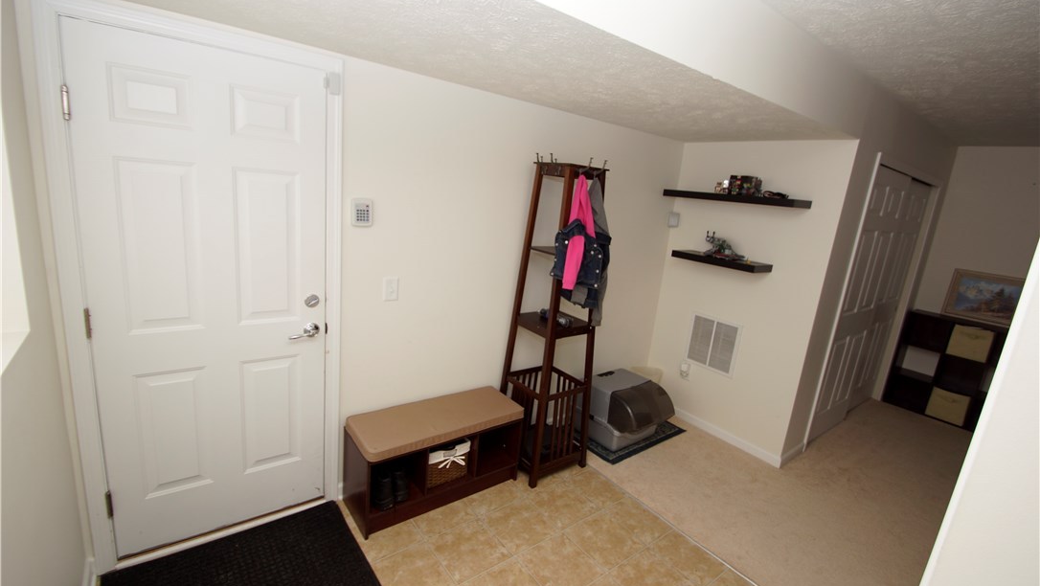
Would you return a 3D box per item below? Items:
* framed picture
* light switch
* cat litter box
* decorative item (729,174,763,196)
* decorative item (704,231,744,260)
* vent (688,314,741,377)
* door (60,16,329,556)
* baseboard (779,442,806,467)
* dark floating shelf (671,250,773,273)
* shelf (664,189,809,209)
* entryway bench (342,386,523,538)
[{"bbox_3d":[4.274,0.051,3.931,0.035,0.430,0.560,1,12,-38],"label":"framed picture"},{"bbox_3d":[-0.659,-0.020,2.207,0.077,0.123,0.010,-4,15,-37],"label":"light switch"},{"bbox_3d":[0.782,0.858,3.237,0.510,0.400,0.490,-4,15,-37],"label":"cat litter box"},{"bbox_3d":[1.529,-0.725,2.937,0.100,0.125,0.185,-4,15,-37],"label":"decorative item"},{"bbox_3d":[1.456,-0.333,3.069,0.260,0.175,0.130,16,16,39],"label":"decorative item"},{"bbox_3d":[1.480,0.395,3.335,0.018,0.414,0.388,-4,15,-37],"label":"vent"},{"bbox_3d":[-1.240,0.084,1.817,0.789,2.030,0.045,-4,15,-37],"label":"door"},{"bbox_3d":[1.971,1.167,3.115,0.430,0.085,0.014,-4,15,-37],"label":"baseboard"},{"bbox_3d":[1.442,-0.230,3.132,0.254,0.050,0.618,-4,15,-37],"label":"dark floating shelf"},{"bbox_3d":[1.480,-0.662,3.043,0.254,0.050,0.920,-4,15,-37],"label":"shelf"},{"bbox_3d":[-0.449,0.889,2.409,0.905,0.470,0.335,-4,15,-37],"label":"entryway bench"}]

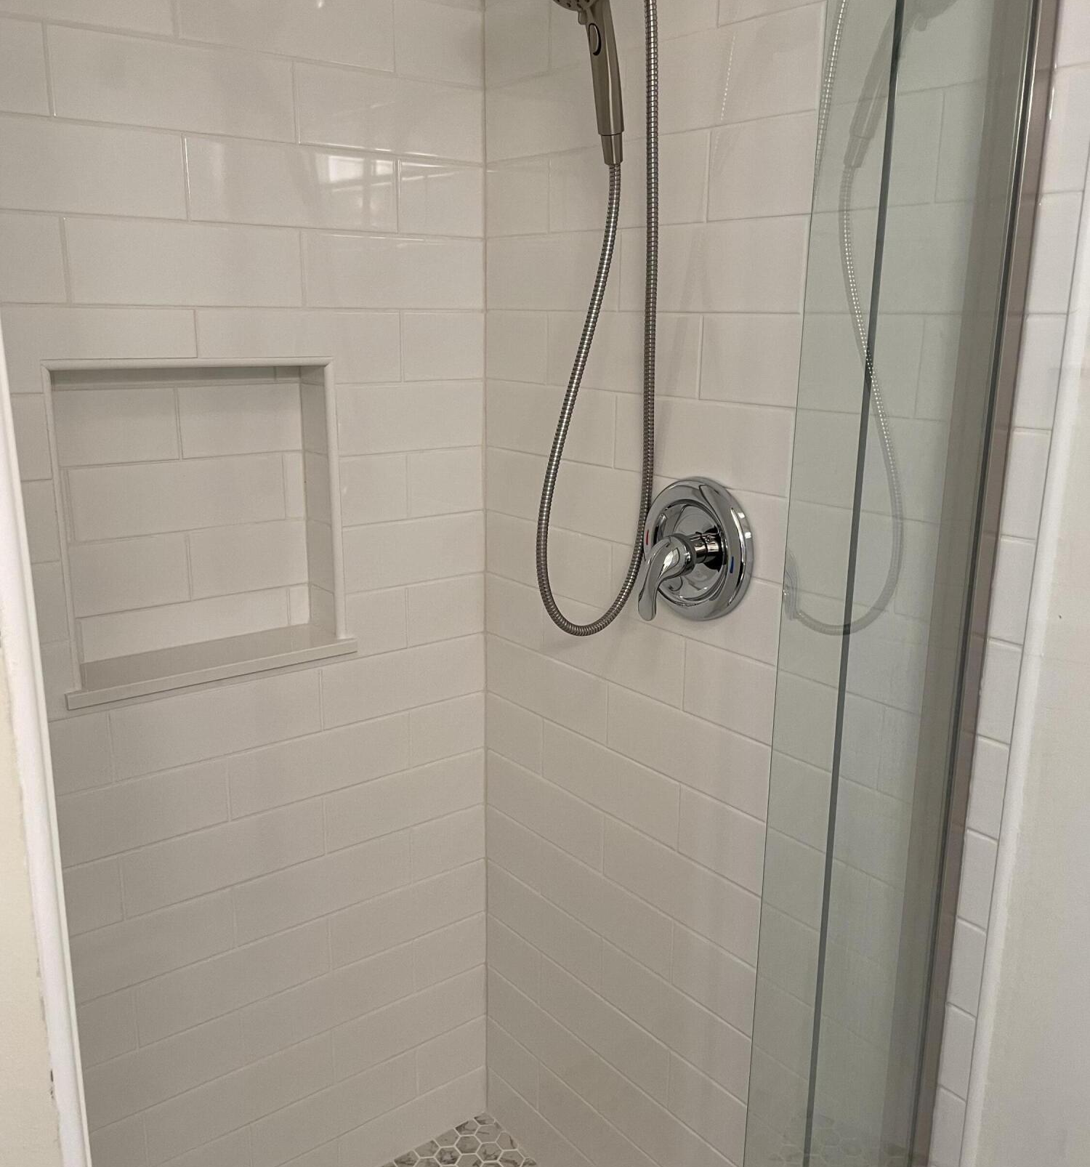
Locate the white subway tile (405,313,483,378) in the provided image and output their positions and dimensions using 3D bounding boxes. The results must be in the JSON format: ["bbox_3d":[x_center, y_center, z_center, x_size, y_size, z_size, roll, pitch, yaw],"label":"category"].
[{"bbox_3d":[-0.152,-0.363,1.648,0.150,0.102,0.009,-10,18,-37],"label":"white subway tile"}]

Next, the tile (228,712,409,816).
[{"bbox_3d":[-0.337,0.271,1.651,0.301,0.101,0.010,-10,18,-37],"label":"tile"}]

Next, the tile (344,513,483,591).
[{"bbox_3d":[-0.197,-0.054,1.693,0.255,0.102,0.009,-10,18,-37],"label":"tile"}]

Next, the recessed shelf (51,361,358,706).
[{"bbox_3d":[-0.475,-0.090,1.507,0.411,0.439,0.100,-10,18,-37],"label":"recessed shelf"}]

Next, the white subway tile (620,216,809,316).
[{"bbox_3d":[0.196,-0.378,1.312,0.009,0.100,0.301,-10,18,-37],"label":"white subway tile"}]

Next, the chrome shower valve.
[{"bbox_3d":[0.163,-0.037,1.361,0.088,0.190,0.188,-10,18,-37],"label":"chrome shower valve"}]

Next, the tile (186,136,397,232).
[{"bbox_3d":[-0.328,-0.525,1.446,0.301,0.101,0.010,-10,18,-37],"label":"tile"}]

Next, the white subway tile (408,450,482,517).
[{"bbox_3d":[-0.155,-0.162,1.699,0.150,0.102,0.009,-10,18,-37],"label":"white subway tile"}]

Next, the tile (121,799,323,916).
[{"bbox_3d":[-0.461,0.395,1.593,0.301,0.100,0.009,-10,18,-37],"label":"tile"}]

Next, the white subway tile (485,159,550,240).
[{"bbox_3d":[-0.039,-0.555,1.577,0.009,0.100,0.151,-10,18,-37],"label":"white subway tile"}]

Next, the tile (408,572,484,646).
[{"bbox_3d":[-0.158,0.040,1.745,0.145,0.100,0.009,-10,18,-37],"label":"tile"}]

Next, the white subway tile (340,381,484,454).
[{"bbox_3d":[-0.198,-0.251,1.625,0.247,0.101,0.010,-10,18,-37],"label":"white subway tile"}]

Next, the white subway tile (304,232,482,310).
[{"bbox_3d":[-0.212,-0.449,1.571,0.298,0.100,0.009,-10,18,-37],"label":"white subway tile"}]

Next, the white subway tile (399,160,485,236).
[{"bbox_3d":[-0.152,-0.557,1.580,0.141,0.101,0.010,-10,18,-37],"label":"white subway tile"}]

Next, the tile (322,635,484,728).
[{"bbox_3d":[-0.220,0.150,1.713,0.292,0.101,0.010,-10,18,-37],"label":"tile"}]

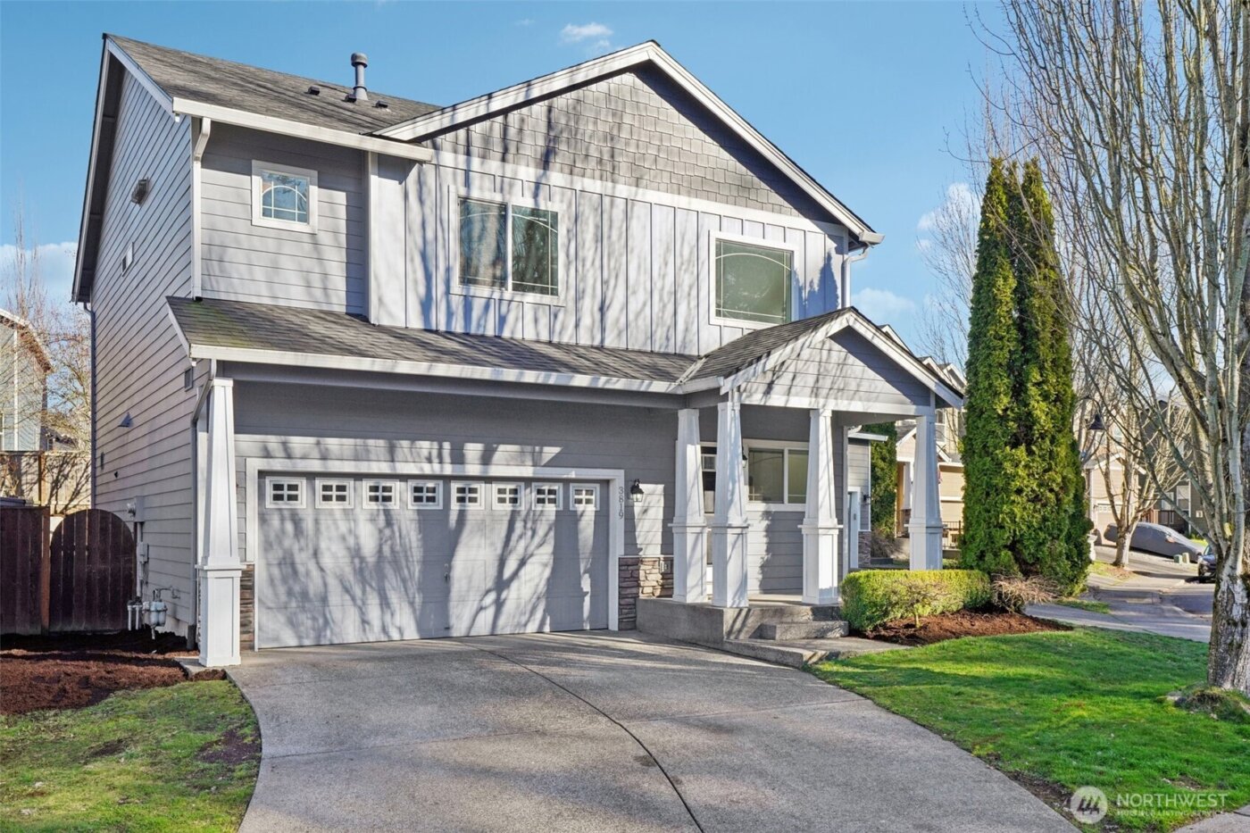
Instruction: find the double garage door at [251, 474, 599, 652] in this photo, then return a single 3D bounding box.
[{"bbox_3d":[-2.317,1.840,14.123,4.850,2.140,0.120,3,-6,-31],"label":"double garage door"}]

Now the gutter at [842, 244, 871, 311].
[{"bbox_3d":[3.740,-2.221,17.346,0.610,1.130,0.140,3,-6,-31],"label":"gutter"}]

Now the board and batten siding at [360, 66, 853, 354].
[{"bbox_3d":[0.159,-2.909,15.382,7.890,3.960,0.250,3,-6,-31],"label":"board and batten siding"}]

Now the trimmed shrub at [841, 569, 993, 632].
[{"bbox_3d":[4.135,2.561,15.101,2.600,0.820,0.650,3,-6,-31],"label":"trimmed shrub"}]

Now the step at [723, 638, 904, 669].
[{"bbox_3d":[2.453,2.940,13.545,1.790,0.180,1.570,3,-6,-31],"label":"step"}]

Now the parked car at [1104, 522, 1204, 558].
[{"bbox_3d":[25.893,6.122,52.500,1.850,1.500,4.600,4,0,-40],"label":"parked car"}]

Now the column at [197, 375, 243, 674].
[{"bbox_3d":[-4.381,1.144,11.692,0.400,3.090,0.400,3,-6,-31],"label":"column"}]

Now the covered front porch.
[{"bbox_3d":[2.448,0.860,15.570,4.300,4.500,2.400,3,-6,-31],"label":"covered front porch"}]

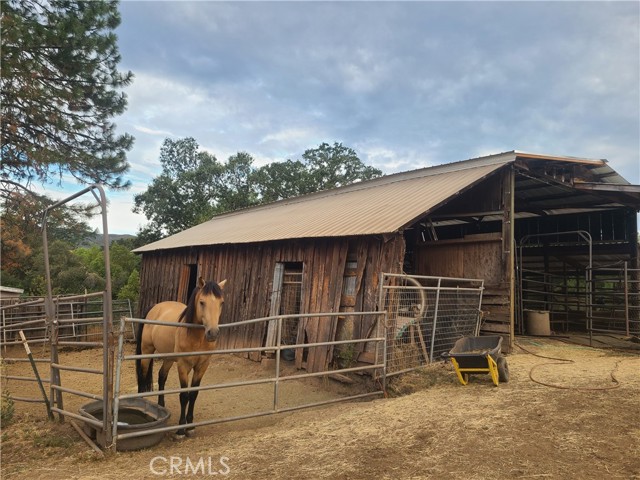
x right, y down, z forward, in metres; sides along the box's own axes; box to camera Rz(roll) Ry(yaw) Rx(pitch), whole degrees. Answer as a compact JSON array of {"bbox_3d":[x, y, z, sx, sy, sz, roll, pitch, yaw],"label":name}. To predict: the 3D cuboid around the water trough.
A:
[{"bbox_3d":[-2.223,2.101,5.500,1.304,0.280,0.752,-3,-4,45],"label":"water trough"}]

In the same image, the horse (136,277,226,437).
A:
[{"bbox_3d":[-1.791,1.356,5.904,0.620,1.800,2.080,2,-3,-32],"label":"horse"}]

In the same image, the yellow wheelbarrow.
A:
[{"bbox_3d":[2.576,1.976,7.686,0.700,0.690,1.320,-1,-3,27],"label":"yellow wheelbarrow"}]

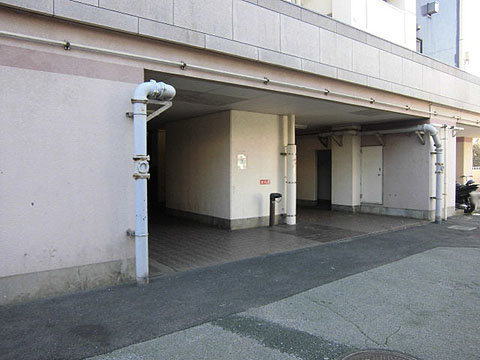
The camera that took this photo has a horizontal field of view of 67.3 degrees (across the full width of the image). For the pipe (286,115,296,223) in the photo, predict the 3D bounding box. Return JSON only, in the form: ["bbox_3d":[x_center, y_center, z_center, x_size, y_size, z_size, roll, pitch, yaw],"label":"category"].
[{"bbox_3d":[1.369,-0.255,9.494,0.223,2.887,0.223,-2,3,-38],"label":"pipe"}]

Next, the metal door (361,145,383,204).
[{"bbox_3d":[4.255,-0.146,11.579,0.061,1.843,0.750,-2,3,-38],"label":"metal door"}]

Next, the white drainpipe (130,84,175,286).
[{"bbox_3d":[-1.193,0.042,4.884,0.517,2.664,0.304,-2,3,-38],"label":"white drainpipe"}]

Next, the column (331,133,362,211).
[{"bbox_3d":[3.576,-0.217,12.082,0.446,2.603,0.841,-2,3,-38],"label":"column"}]

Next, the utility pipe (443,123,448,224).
[{"bbox_3d":[5.811,-0.191,10.161,0.071,2.704,0.071,-2,3,-38],"label":"utility pipe"}]

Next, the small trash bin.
[{"bbox_3d":[0.911,0.771,9.258,0.182,0.856,0.304,-2,3,-38],"label":"small trash bin"}]

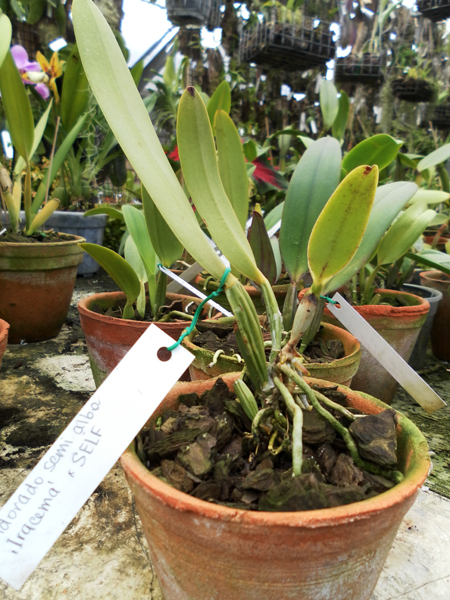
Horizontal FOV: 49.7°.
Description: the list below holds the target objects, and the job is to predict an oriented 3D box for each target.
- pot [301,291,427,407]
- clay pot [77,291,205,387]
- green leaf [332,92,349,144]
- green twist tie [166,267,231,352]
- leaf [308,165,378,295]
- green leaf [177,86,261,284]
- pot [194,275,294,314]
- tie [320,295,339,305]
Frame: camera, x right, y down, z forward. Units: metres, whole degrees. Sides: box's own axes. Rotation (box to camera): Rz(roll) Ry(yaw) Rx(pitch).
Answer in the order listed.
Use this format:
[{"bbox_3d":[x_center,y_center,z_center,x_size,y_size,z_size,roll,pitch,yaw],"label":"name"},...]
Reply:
[{"bbox_3d":[0.151,0.058,0.558,0.140,0.123,0.140,2,12,-1],"label":"pot"},{"bbox_3d":[-0.070,0.066,0.477,0.140,0.123,0.140,2,12,-1],"label":"clay pot"},{"bbox_3d":[0.262,-0.415,1.100,0.026,0.123,0.020,0,0,17],"label":"green leaf"},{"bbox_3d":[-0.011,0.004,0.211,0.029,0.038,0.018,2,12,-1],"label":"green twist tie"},{"bbox_3d":[0.058,-0.034,0.236,0.028,0.071,0.015,25,0,0],"label":"leaf"},{"bbox_3d":[-0.004,-0.047,0.217,0.022,0.092,0.020,-22,16,0],"label":"green leaf"},{"bbox_3d":[0.027,0.030,0.662,0.140,0.123,0.140,2,12,-1],"label":"pot"},{"bbox_3d":[0.078,0.000,0.366,0.014,0.008,0.008,2,12,-1],"label":"tie"}]

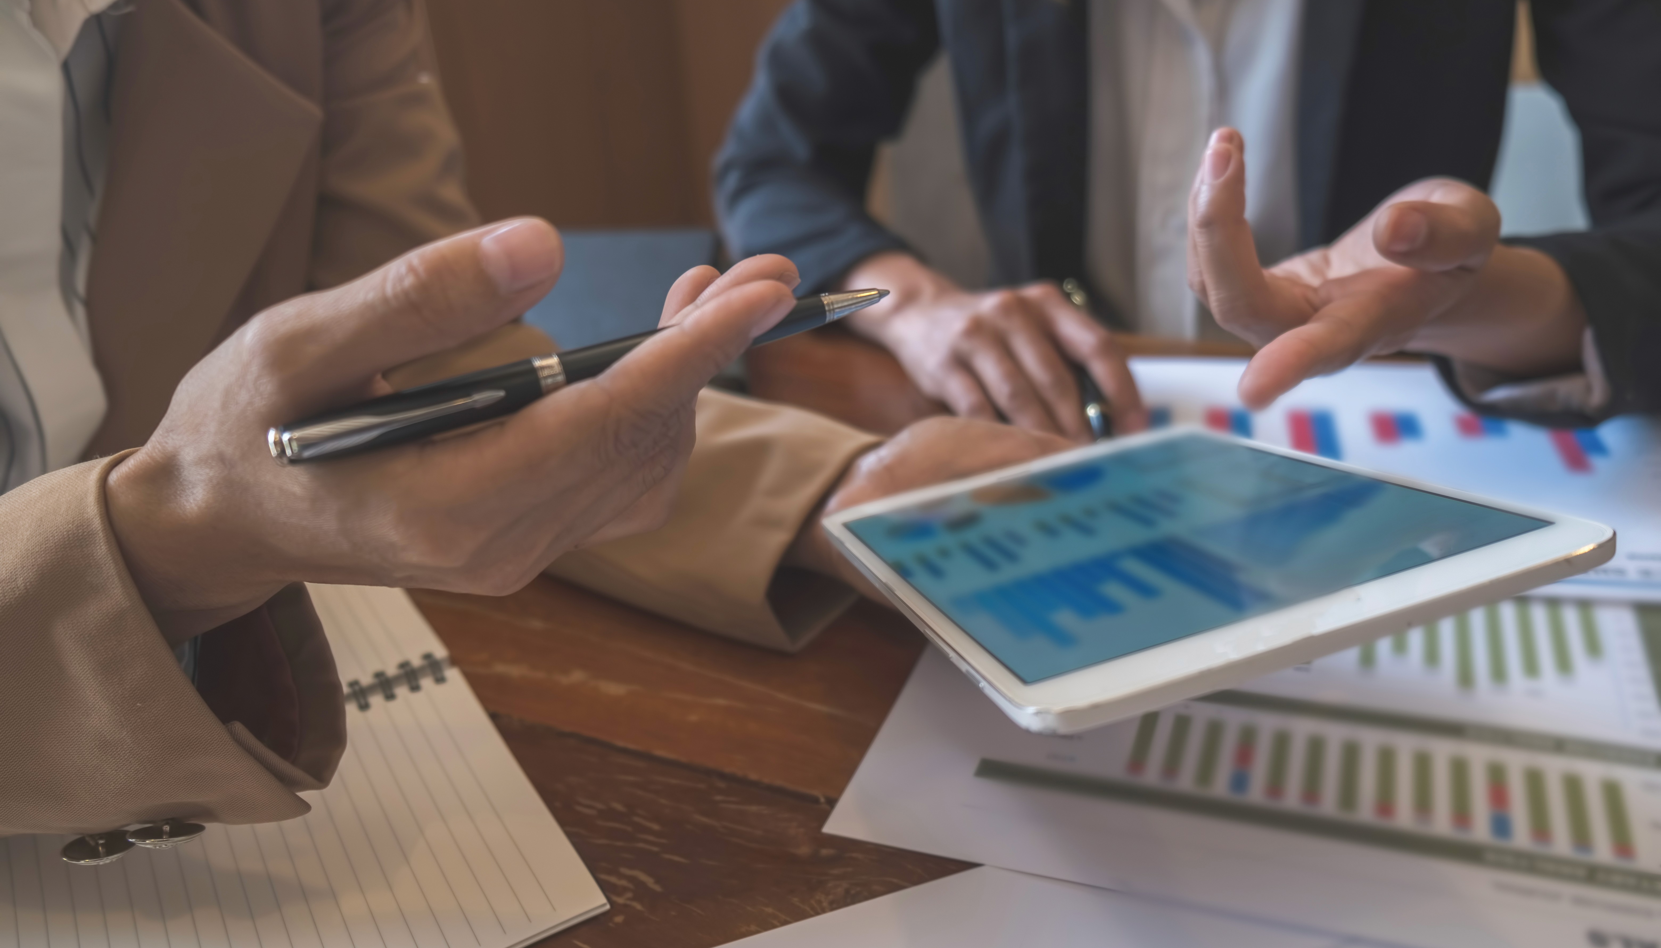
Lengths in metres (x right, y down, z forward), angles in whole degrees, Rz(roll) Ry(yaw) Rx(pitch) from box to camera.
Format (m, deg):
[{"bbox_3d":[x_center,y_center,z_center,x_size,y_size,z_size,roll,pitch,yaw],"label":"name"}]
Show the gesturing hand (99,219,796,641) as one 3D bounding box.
[{"bbox_3d":[-0.087,-0.011,0.302,0.162,0.090,0.085,-13,30,-7],"label":"gesturing hand"}]

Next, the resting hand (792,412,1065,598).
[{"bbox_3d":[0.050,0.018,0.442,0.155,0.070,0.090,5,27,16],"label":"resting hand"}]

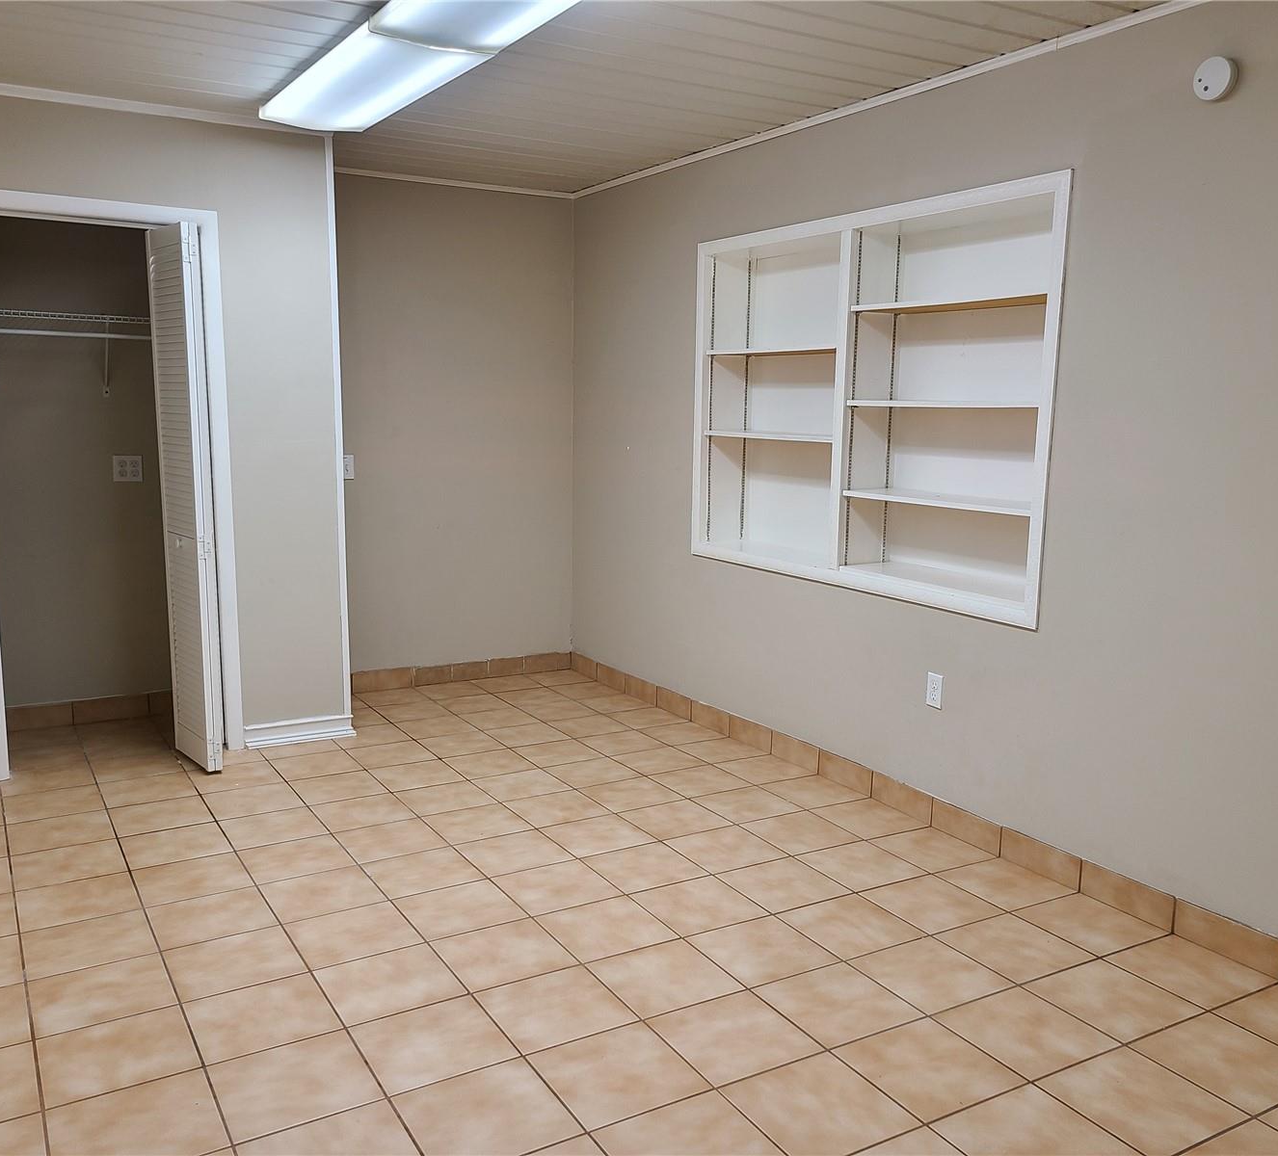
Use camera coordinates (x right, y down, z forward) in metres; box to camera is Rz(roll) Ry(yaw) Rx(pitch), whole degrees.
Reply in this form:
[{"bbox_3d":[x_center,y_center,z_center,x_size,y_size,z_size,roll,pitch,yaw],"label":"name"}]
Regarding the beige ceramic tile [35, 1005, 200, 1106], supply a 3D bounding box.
[{"bbox_3d":[-1.147,1.051,2.546,0.300,0.010,0.300,-5,10,-30],"label":"beige ceramic tile"}]

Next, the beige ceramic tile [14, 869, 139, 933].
[{"bbox_3d":[-1.619,0.935,3.350,0.300,0.010,0.300,-4,10,-30],"label":"beige ceramic tile"}]

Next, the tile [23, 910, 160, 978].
[{"bbox_3d":[-1.451,0.969,3.060,0.300,0.010,0.300,-5,10,-30],"label":"tile"}]

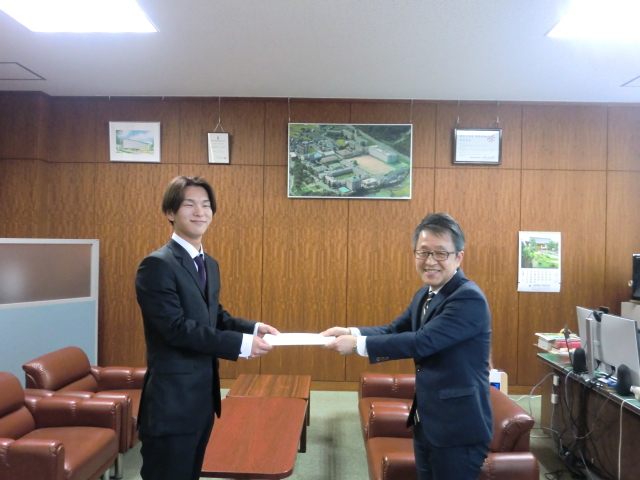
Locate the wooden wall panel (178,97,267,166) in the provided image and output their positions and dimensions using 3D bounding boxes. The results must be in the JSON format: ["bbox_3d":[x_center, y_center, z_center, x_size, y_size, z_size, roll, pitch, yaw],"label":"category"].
[{"bbox_3d":[-1.028,-1.137,5.053,0.893,0.693,0.030,1,-1,1],"label":"wooden wall panel"}]

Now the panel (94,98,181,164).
[{"bbox_3d":[-1.899,-1.137,5.019,0.882,0.683,0.050,1,0,1],"label":"panel"}]

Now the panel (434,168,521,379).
[{"bbox_3d":[1.614,0.380,4.981,0.882,2.224,0.050,1,0,1],"label":"panel"}]

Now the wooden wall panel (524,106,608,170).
[{"bbox_3d":[2.525,-1.058,4.970,0.882,0.683,0.050,1,0,1],"label":"wooden wall panel"}]

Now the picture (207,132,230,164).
[{"bbox_3d":[-1.058,-0.959,5.032,0.235,0.334,0.025,1,-1,1],"label":"picture"}]

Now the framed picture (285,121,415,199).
[{"bbox_3d":[0.315,-0.819,5.003,1.287,0.785,0.030,1,-1,1],"label":"framed picture"}]

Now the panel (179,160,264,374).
[{"bbox_3d":[-1.047,0.330,5.036,0.890,2.242,0.030,1,-1,1],"label":"panel"}]

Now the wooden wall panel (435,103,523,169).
[{"bbox_3d":[1.653,-1.091,5.009,0.891,0.697,0.030,1,-1,1],"label":"wooden wall panel"}]

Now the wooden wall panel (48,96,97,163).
[{"bbox_3d":[-2.607,-1.160,5.079,0.506,0.683,0.030,1,-1,1],"label":"wooden wall panel"}]

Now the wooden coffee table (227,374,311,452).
[{"bbox_3d":[-0.380,1.353,3.782,0.596,0.415,0.568,1,0,1],"label":"wooden coffee table"}]

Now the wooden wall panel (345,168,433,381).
[{"bbox_3d":[0.729,0.364,4.991,0.882,2.224,0.050,1,0,1],"label":"wooden wall panel"}]

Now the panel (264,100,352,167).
[{"bbox_3d":[-0.134,-1.122,5.039,0.896,0.694,0.030,1,-1,1],"label":"panel"}]

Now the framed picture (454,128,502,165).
[{"bbox_3d":[1.636,-0.965,4.983,0.498,0.366,0.030,1,-1,1],"label":"framed picture"}]

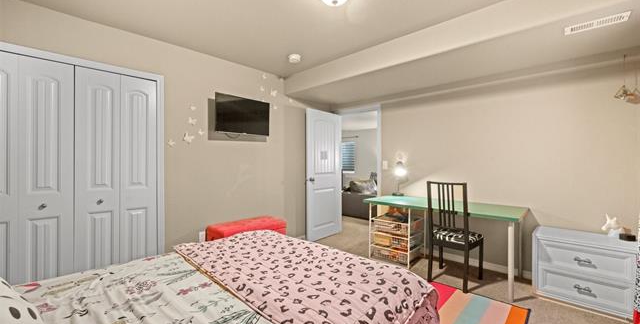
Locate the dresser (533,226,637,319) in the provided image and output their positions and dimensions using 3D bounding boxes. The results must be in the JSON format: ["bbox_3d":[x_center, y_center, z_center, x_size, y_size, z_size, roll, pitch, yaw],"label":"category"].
[{"bbox_3d":[2.269,0.932,2.162,0.630,0.575,0.370,0,0,42],"label":"dresser"}]

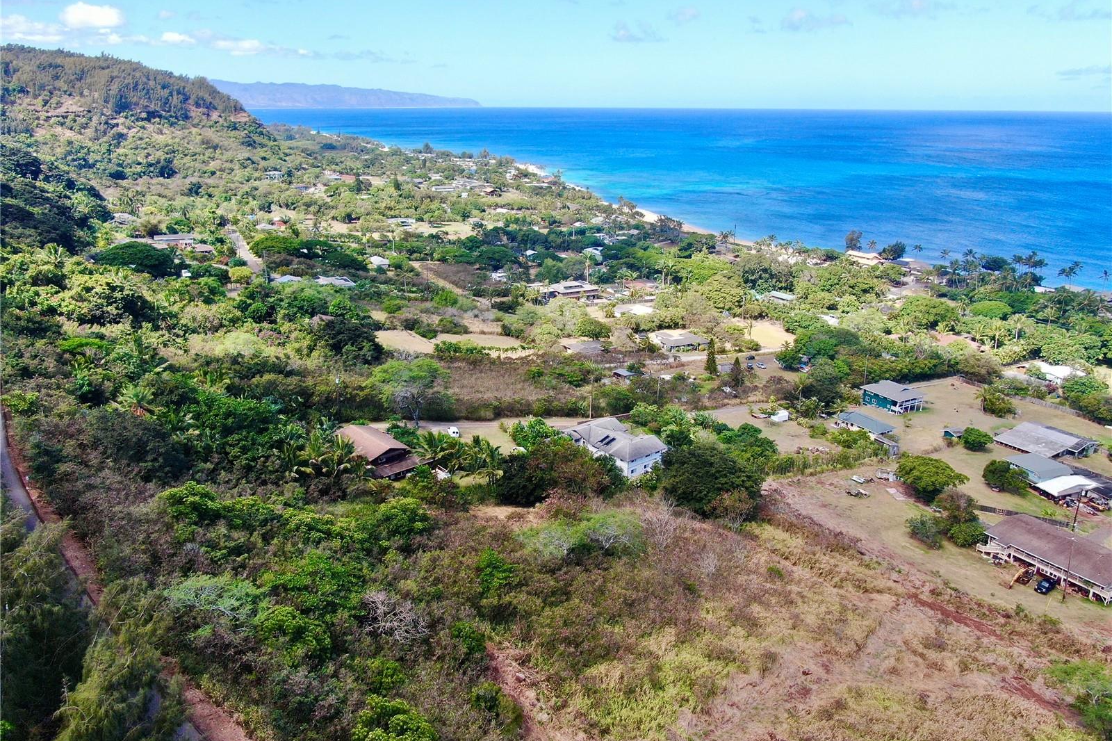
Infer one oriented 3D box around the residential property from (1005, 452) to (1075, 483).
[{"bbox_3d":[118.720,24.000,191.120,10.300,4.200,11.510,-10,21,-26],"label":"residential property"}]

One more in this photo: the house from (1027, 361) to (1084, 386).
[{"bbox_3d":[181.400,0.710,280.590,13.120,4.200,14.520,-8,20,-22],"label":"house"}]

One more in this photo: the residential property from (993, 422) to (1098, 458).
[{"bbox_3d":[131.670,19.400,209.420,20.700,4.100,16.580,-12,23,-32],"label":"residential property"}]

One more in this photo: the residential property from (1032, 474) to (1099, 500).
[{"bbox_3d":[117.930,27.190,179.870,13.030,3.500,7.180,-10,21,-26],"label":"residential property"}]

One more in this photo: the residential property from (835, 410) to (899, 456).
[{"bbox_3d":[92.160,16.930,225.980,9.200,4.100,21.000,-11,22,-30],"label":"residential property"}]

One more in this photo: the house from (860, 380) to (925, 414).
[{"bbox_3d":[115.010,8.590,263.560,14.550,7.000,15.450,-10,22,-27],"label":"house"}]

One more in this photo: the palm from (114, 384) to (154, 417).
[{"bbox_3d":[-93.700,6.690,172.000,8.600,6.200,8.600,0,19,0],"label":"palm"}]

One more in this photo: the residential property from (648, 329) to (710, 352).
[{"bbox_3d":[51.850,-12.880,321.240,18.400,4.200,17.000,-6,20,-19],"label":"residential property"}]

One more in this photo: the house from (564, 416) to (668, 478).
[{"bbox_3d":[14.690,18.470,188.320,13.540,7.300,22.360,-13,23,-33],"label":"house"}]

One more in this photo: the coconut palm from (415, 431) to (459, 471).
[{"bbox_3d":[-29.650,20.090,190.670,10.200,9.600,10.200,0,19,0],"label":"coconut palm"}]

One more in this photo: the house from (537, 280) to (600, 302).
[{"bbox_3d":[6.390,-40.250,397.750,29.000,7.800,13.000,-9,21,-24],"label":"house"}]

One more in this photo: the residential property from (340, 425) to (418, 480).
[{"bbox_3d":[-43.450,19.790,193.080,12.400,6.700,23.500,-16,25,-39],"label":"residential property"}]

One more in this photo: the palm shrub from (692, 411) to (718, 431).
[{"bbox_3d":[42.160,14.380,218.190,6.800,5.000,6.800,0,19,0],"label":"palm shrub"}]

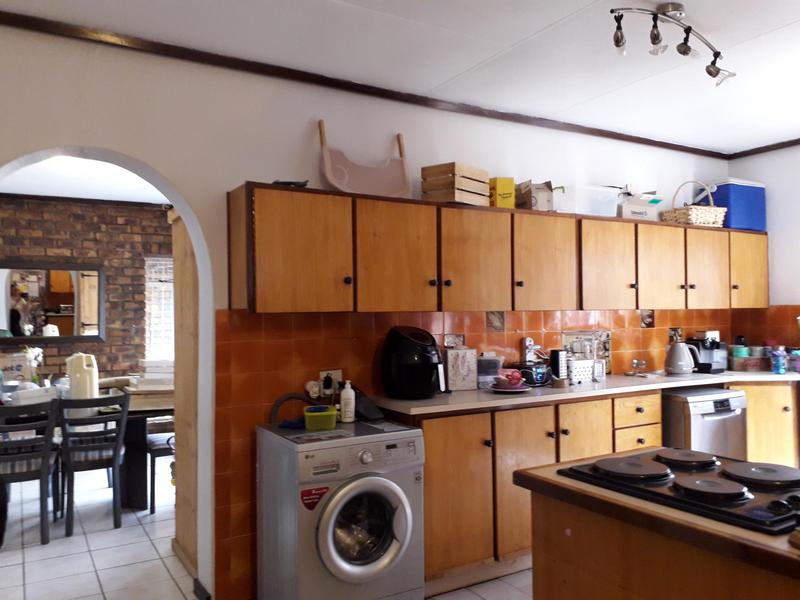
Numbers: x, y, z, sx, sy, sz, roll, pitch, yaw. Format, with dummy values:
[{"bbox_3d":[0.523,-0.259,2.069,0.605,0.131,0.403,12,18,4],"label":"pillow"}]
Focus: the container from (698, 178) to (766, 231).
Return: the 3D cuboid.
[{"bbox_3d":[2.579,-0.709,4.891,0.450,0.370,0.285,0,-2,-31],"label":"container"}]

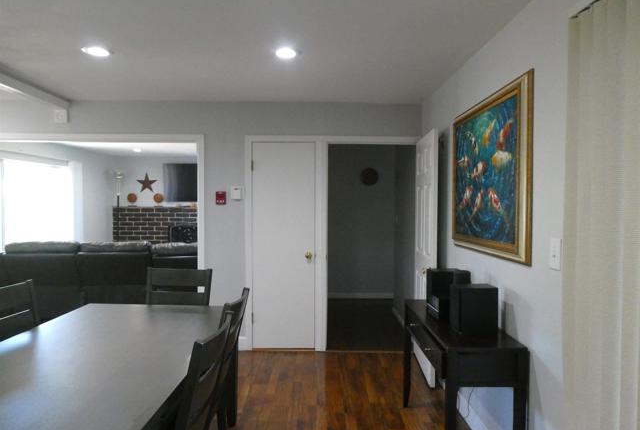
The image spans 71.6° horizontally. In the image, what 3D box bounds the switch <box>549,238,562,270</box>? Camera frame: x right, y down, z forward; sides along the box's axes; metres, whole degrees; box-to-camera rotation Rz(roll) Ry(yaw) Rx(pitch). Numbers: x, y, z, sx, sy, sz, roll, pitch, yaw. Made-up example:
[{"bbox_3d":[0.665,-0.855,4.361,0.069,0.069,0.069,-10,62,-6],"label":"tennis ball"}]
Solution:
[{"bbox_3d":[0.993,0.167,1.879,0.013,0.128,0.080,0,1,0],"label":"switch"}]

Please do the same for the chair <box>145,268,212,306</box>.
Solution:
[{"bbox_3d":[-1.030,0.880,2.929,0.472,0.980,0.540,0,1,4],"label":"chair"}]

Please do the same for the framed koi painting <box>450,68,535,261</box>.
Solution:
[{"bbox_3d":[0.978,-0.235,2.682,0.045,0.945,1.200,0,1,0],"label":"framed koi painting"}]

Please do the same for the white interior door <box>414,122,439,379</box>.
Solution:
[{"bbox_3d":[0.928,0.332,3.925,0.040,2.020,0.880,0,1,4],"label":"white interior door"}]

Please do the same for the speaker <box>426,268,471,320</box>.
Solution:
[{"bbox_3d":[0.832,0.487,2.888,0.215,0.243,0.160,0,1,0],"label":"speaker"}]

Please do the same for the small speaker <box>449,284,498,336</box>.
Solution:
[{"bbox_3d":[0.819,0.498,2.358,0.200,0.242,0.140,0,1,0],"label":"small speaker"}]

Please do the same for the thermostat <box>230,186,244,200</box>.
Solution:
[{"bbox_3d":[-0.804,-0.214,4.335,0.122,0.127,0.033,0,1,0],"label":"thermostat"}]

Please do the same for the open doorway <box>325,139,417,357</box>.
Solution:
[{"bbox_3d":[0.503,0.324,4.409,0.880,2.040,0.120,0,1,0],"label":"open doorway"}]

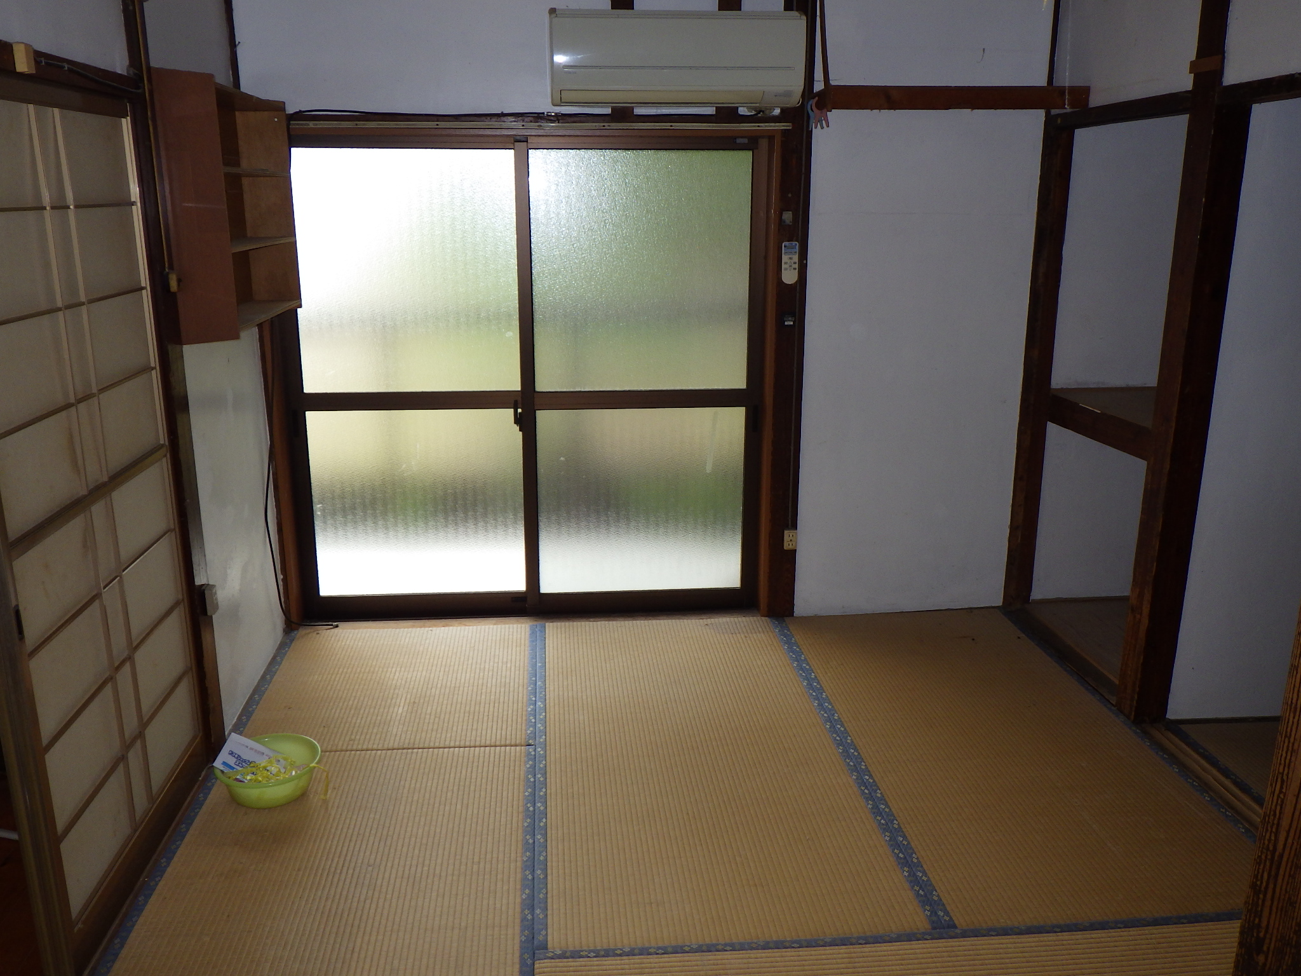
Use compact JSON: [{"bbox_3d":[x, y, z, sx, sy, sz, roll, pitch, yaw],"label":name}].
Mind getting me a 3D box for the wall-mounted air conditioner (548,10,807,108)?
[{"bbox_3d":[0.079,-1.323,3.295,0.782,0.273,0.201,-1,15,-5],"label":"wall-mounted air conditioner"}]

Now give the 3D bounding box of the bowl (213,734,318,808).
[{"bbox_3d":[-0.997,0.751,2.756,0.265,0.089,0.265,-1,15,-5],"label":"bowl"}]

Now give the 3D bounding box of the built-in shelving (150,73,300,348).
[{"bbox_3d":[-1.177,-0.796,3.012,0.144,0.659,0.752,-1,15,-5],"label":"built-in shelving"}]

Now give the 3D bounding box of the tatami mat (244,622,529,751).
[{"bbox_3d":[-0.820,0.644,3.407,0.875,0.045,0.894,-1,15,-5],"label":"tatami mat"}]

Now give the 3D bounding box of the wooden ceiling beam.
[{"bbox_3d":[0.949,-1.202,3.249,0.834,0.067,0.039,-1,15,-5],"label":"wooden ceiling beam"}]

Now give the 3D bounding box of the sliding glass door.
[{"bbox_3d":[-0.422,-0.343,3.700,1.681,1.709,0.082,-1,15,-5],"label":"sliding glass door"}]

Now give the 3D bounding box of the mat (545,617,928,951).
[{"bbox_3d":[0.111,0.741,3.052,0.861,0.045,1.749,-1,15,-5],"label":"mat"}]

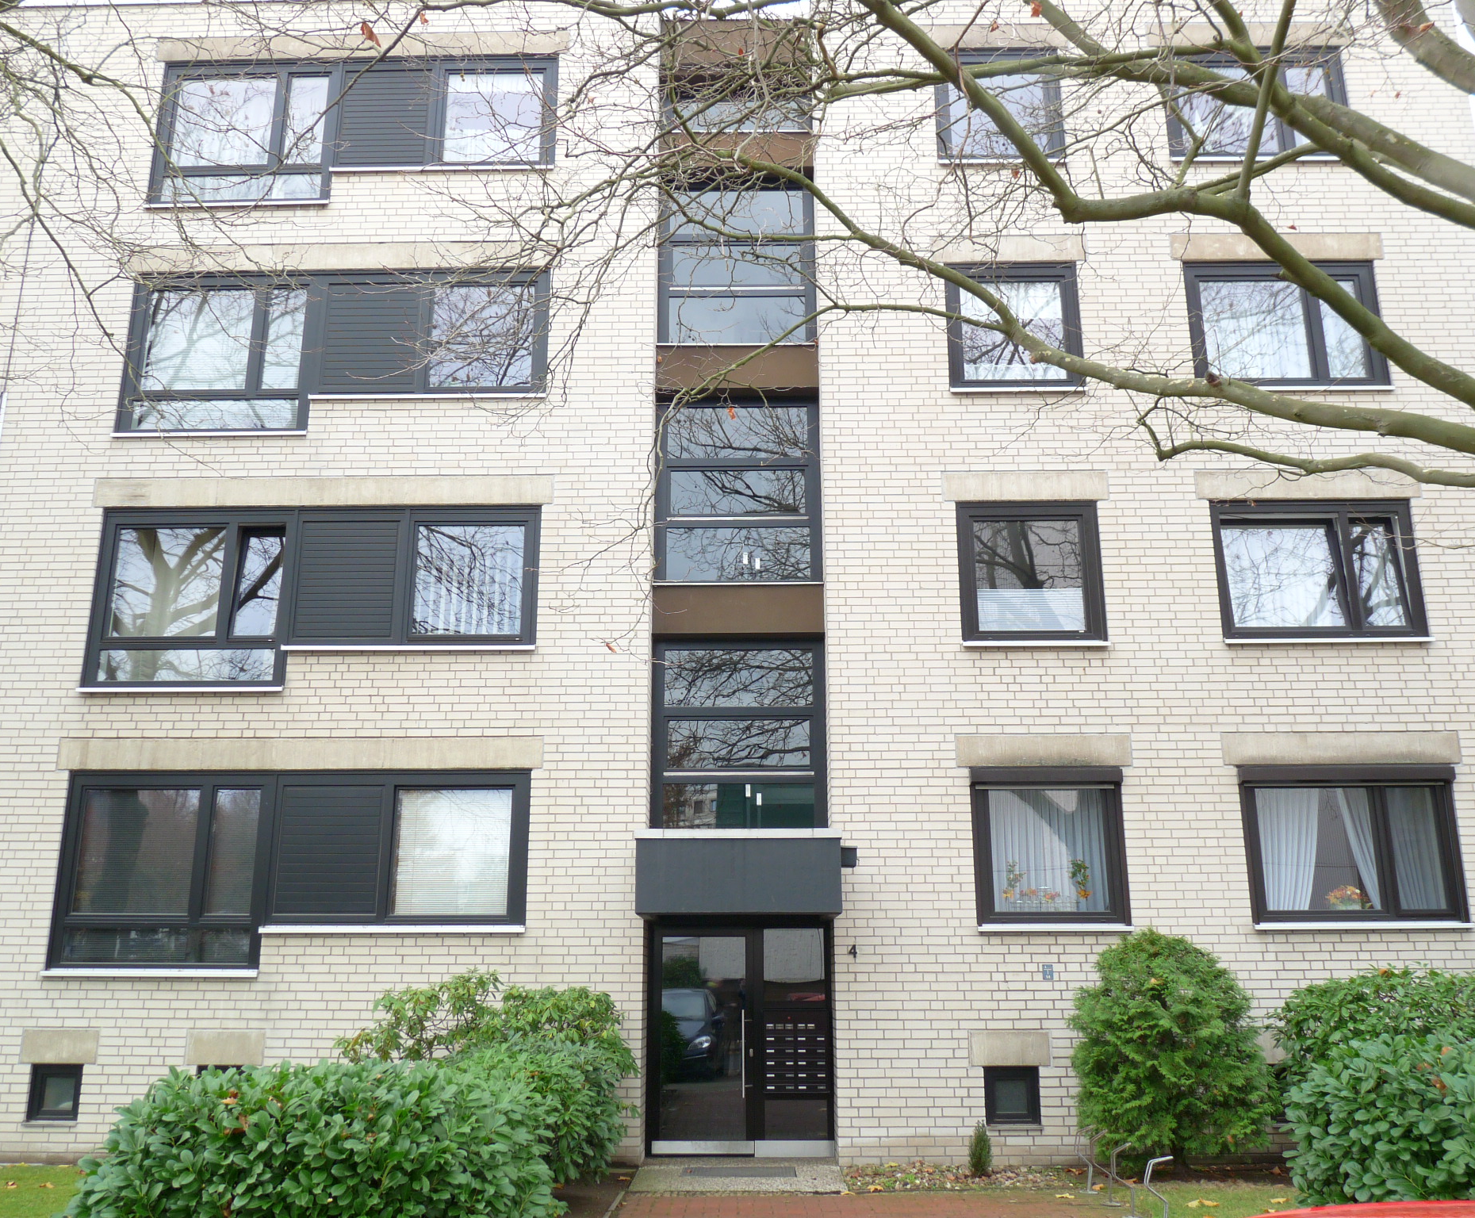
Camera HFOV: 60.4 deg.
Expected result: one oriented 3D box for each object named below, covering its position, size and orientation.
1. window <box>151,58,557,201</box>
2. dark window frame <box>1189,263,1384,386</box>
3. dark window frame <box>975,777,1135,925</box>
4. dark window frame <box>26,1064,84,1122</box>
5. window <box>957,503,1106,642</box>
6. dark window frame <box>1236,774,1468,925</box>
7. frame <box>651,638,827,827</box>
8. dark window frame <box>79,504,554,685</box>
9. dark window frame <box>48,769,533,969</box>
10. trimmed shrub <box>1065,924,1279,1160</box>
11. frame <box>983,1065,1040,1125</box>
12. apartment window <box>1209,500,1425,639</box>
[{"bbox_3d":[-4.322,-5.439,14.431,4.562,1.867,0.120,0,-15,1],"label":"window"},{"bbox_3d":[5.877,-3.043,13.605,2.011,1.471,0.120,0,-15,1],"label":"dark window frame"},{"bbox_3d":[2.998,2.303,12.179,1.446,1.441,0.140,0,-15,1],"label":"dark window frame"},{"bbox_3d":[-6.314,4.496,11.786,0.477,0.496,0.120,0,-15,1],"label":"dark window frame"},{"bbox_3d":[2.981,-0.375,12.931,1.426,1.465,0.120,0,-15,1],"label":"window"},{"bbox_3d":[5.882,2.261,12.177,2.032,1.463,0.140,0,-15,1],"label":"dark window frame"},{"bbox_3d":[0.019,1.262,12.921,1.784,1.945,0.120,0,-15,1],"label":"frame"},{"bbox_3d":[-4.307,-0.128,12.998,4.562,1.867,0.120,0,-15,1],"label":"dark window frame"},{"bbox_3d":[-4.300,2.527,12.282,4.562,1.867,0.120,0,-15,1],"label":"dark window frame"},{"bbox_3d":[3.734,3.770,10.867,1.764,2.003,1.600,0,-15,1],"label":"trimmed shrub"},{"bbox_3d":[2.529,4.487,11.700,0.503,0.504,0.100,0,-15,1],"label":"frame"},{"bbox_3d":[5.877,-0.388,12.872,2.017,1.453,0.120,0,-15,1],"label":"apartment window"}]

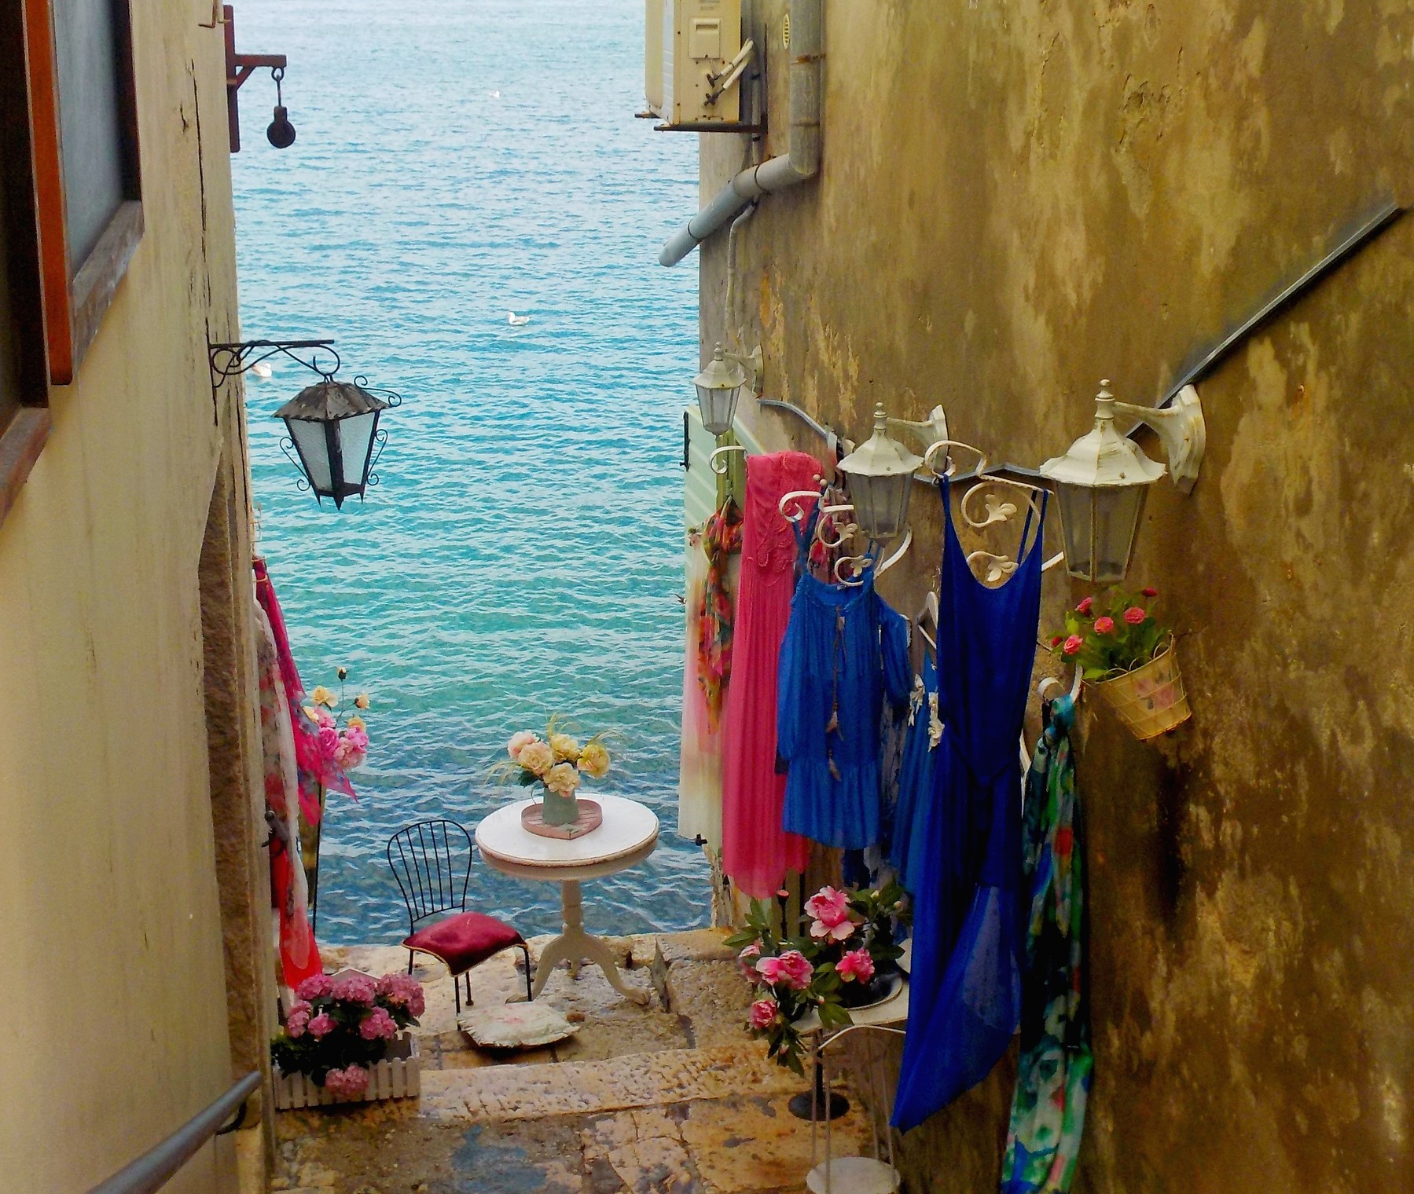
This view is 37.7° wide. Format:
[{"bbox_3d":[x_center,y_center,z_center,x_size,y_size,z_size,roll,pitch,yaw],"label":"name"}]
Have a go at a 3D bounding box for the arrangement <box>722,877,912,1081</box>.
[{"bbox_3d":[0.328,1.095,5.976,0.500,0.570,0.500,-3,18,-8],"label":"arrangement"}]

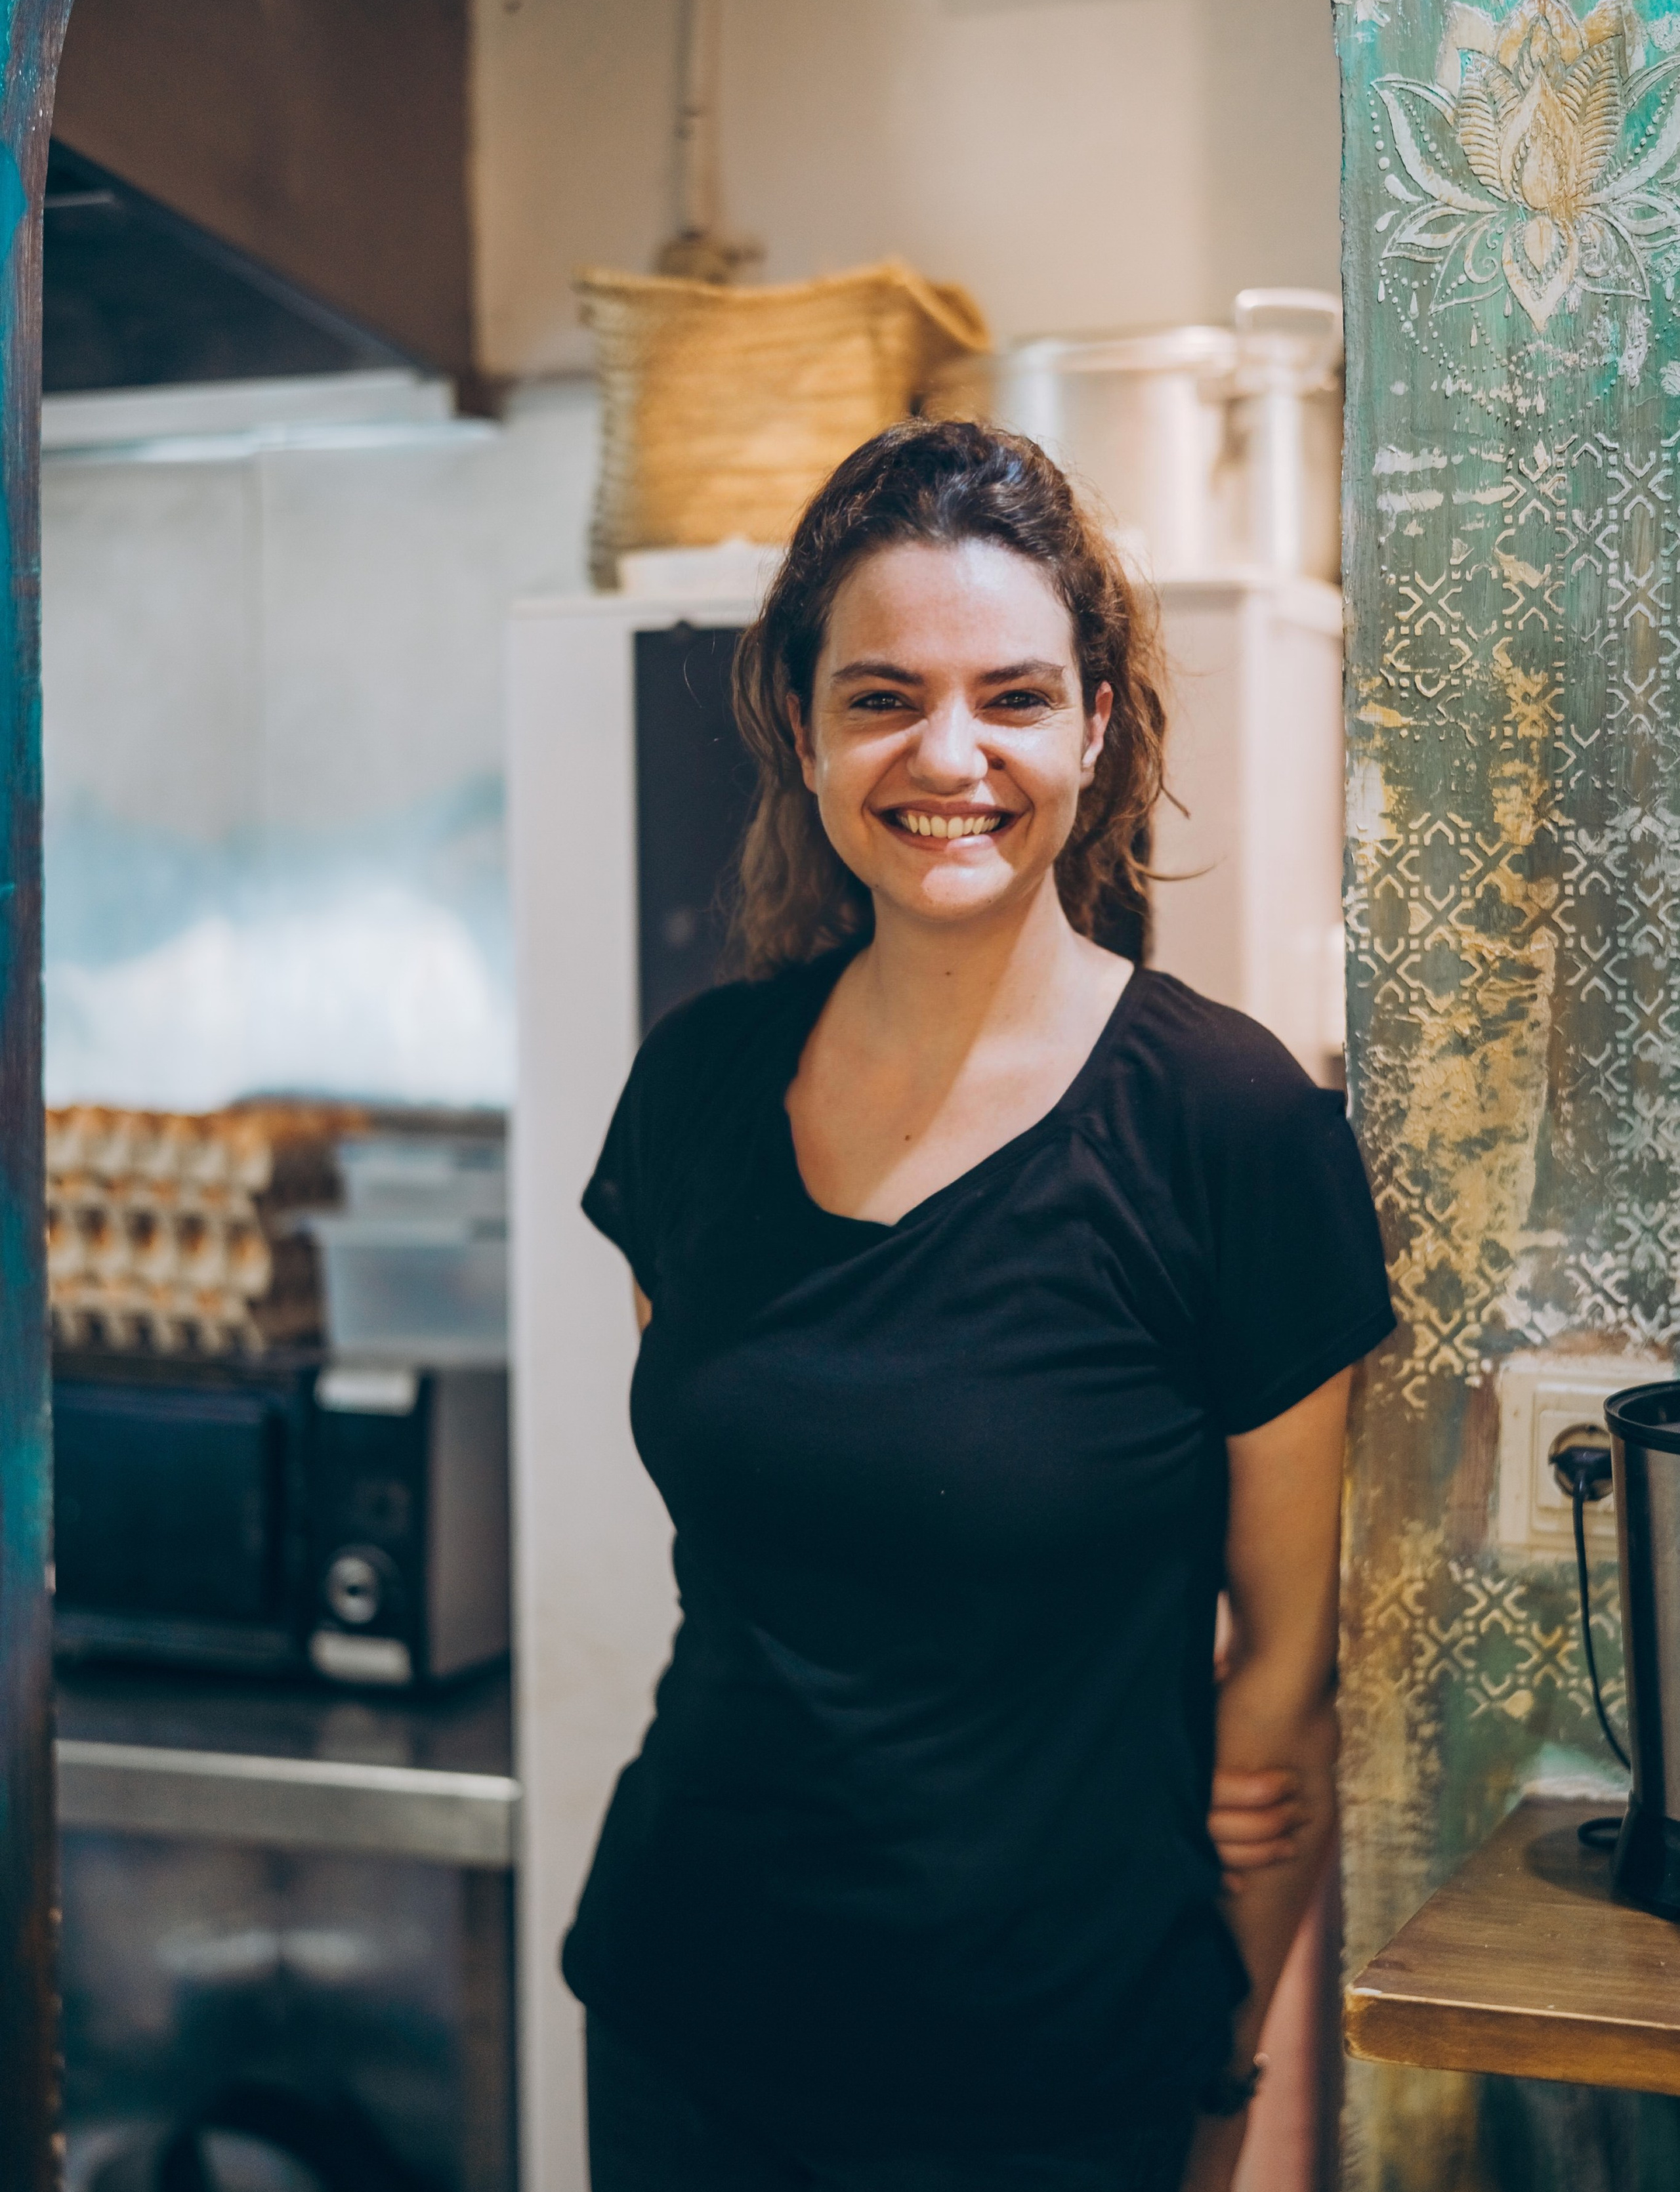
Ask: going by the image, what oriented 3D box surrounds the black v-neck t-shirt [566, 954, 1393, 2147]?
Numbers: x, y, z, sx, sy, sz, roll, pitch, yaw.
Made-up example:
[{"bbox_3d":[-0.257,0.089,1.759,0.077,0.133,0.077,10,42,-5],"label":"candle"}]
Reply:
[{"bbox_3d":[0.070,0.209,1.750,0.400,0.565,0.255,1,3,18],"label":"black v-neck t-shirt"}]

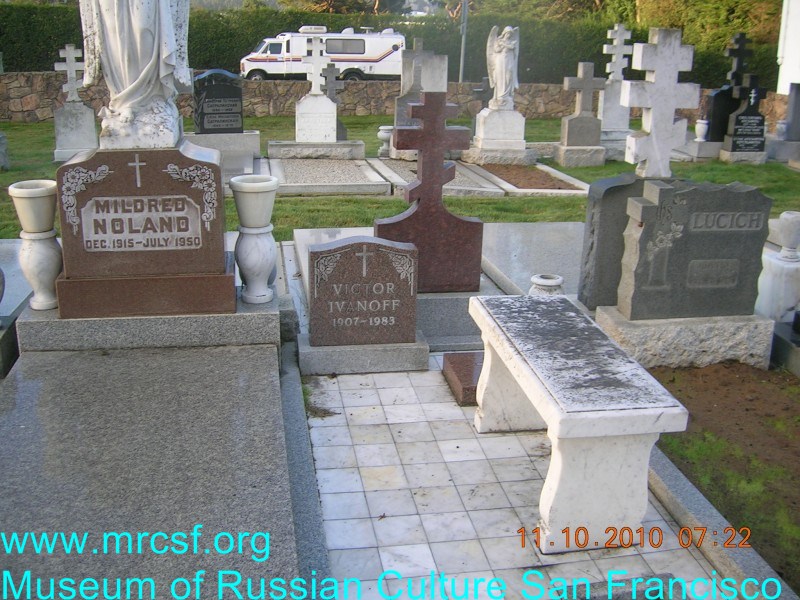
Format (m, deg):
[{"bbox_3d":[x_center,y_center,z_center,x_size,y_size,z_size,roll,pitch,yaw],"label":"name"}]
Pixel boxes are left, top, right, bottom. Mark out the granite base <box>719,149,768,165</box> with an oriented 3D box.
[{"bbox_3d":[4.636,-1.940,10.922,0.519,0.146,0.280,-2,19,-10],"label":"granite base"}]

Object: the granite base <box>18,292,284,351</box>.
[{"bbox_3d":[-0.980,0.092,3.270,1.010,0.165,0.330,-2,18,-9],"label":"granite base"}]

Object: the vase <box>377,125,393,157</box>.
[{"bbox_3d":[-0.176,-2.033,10.407,0.230,0.398,0.230,-2,19,-10],"label":"vase"}]

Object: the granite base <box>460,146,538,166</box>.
[{"bbox_3d":[1.240,-1.803,10.030,0.820,0.200,0.500,-3,19,-12],"label":"granite base"}]

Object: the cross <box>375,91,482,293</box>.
[{"bbox_3d":[0.144,-0.495,3.799,0.506,0.940,0.120,-2,19,-10],"label":"cross"}]

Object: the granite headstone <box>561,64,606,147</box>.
[{"bbox_3d":[2.204,-2.365,9.800,0.475,0.990,0.190,-3,19,-12],"label":"granite headstone"}]

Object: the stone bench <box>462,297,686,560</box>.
[{"bbox_3d":[0.505,0.367,2.622,0.360,0.478,0.923,-2,20,-10],"label":"stone bench"}]

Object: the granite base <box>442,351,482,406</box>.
[{"bbox_3d":[0.418,0.319,3.360,0.410,0.082,0.340,-2,18,-9],"label":"granite base"}]

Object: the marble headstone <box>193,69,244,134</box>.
[{"bbox_3d":[-2.202,-2.402,9.823,0.575,0.736,0.175,-1,19,-10],"label":"marble headstone"}]

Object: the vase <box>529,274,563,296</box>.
[{"bbox_3d":[0.687,0.025,3.822,0.200,0.270,0.200,-2,19,-10],"label":"vase"}]

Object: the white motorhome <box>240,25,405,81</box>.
[{"bbox_3d":[-3.503,-11.055,36.800,7.200,2.700,2.200,-2,19,-11],"label":"white motorhome"}]

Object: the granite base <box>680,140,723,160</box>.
[{"bbox_3d":[4.496,-2.148,11.381,0.889,0.226,0.450,-2,19,-10],"label":"granite base"}]

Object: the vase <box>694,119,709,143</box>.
[{"bbox_3d":[4.156,-2.337,11.129,0.190,0.279,0.190,-2,19,-10],"label":"vase"}]

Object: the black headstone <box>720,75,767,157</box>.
[{"bbox_3d":[4.631,-2.474,10.722,0.454,0.992,0.212,-1,19,-10],"label":"black headstone"}]

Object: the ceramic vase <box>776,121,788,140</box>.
[{"bbox_3d":[5.466,-2.422,11.560,0.165,0.280,0.165,-2,18,-9],"label":"ceramic vase"}]

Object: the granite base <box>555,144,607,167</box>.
[{"bbox_3d":[2.275,-1.828,10.265,0.568,0.225,0.413,-1,19,-10],"label":"granite base"}]

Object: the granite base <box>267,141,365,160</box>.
[{"bbox_3d":[-1.065,-1.920,10.333,1.212,0.185,0.310,-2,19,-10],"label":"granite base"}]

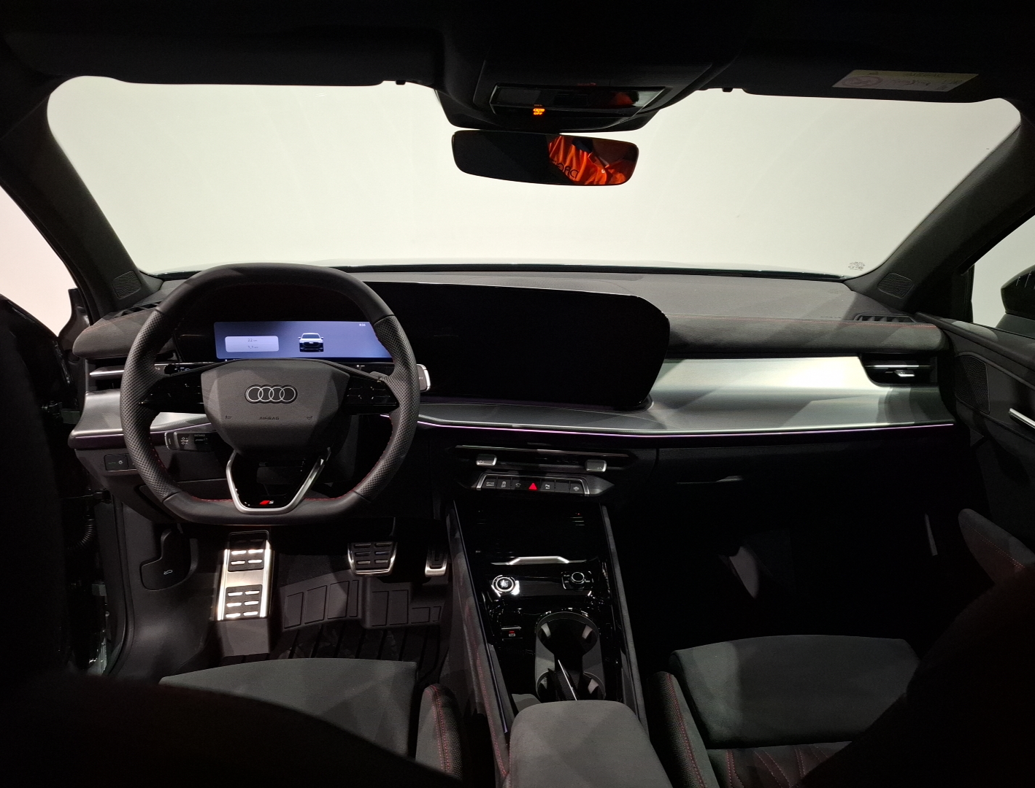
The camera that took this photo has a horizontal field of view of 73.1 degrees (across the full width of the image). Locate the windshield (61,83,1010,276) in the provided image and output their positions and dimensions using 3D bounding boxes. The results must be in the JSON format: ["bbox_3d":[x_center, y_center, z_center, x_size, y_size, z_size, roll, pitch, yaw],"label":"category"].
[{"bbox_3d":[0.016,-0.282,1.119,1.340,0.110,0.700,-1,-9,-4],"label":"windshield"}]

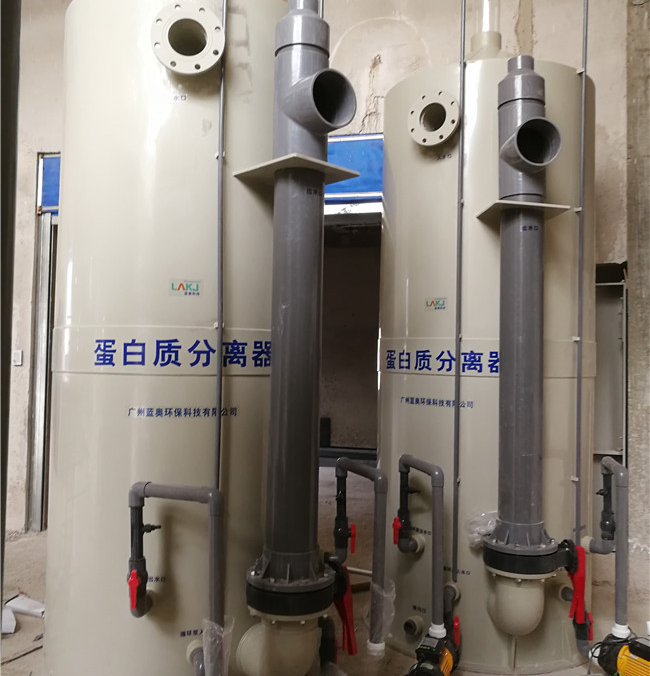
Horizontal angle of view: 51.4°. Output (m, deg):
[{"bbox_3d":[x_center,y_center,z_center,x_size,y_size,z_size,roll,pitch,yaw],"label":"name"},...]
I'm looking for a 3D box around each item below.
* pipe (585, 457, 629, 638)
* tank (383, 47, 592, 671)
[{"bbox_3d":[1.374,0.986,3.295,0.152,0.796,0.459,1,-2,12],"label":"pipe"},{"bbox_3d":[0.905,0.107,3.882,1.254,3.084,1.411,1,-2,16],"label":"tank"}]

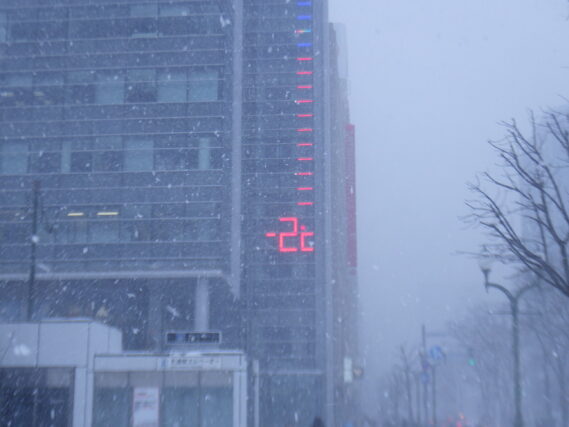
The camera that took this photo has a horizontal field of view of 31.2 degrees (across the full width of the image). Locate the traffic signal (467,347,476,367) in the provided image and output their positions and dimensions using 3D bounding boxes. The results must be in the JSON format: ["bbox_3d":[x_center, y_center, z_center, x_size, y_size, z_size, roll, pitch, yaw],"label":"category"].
[{"bbox_3d":[11.025,8.447,60.000,0.400,1.160,0.350,-1,-13,5],"label":"traffic signal"}]

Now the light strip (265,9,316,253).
[{"bbox_3d":[0.337,-5.095,60.008,2.890,14.940,0.200,-1,-13,5],"label":"light strip"}]

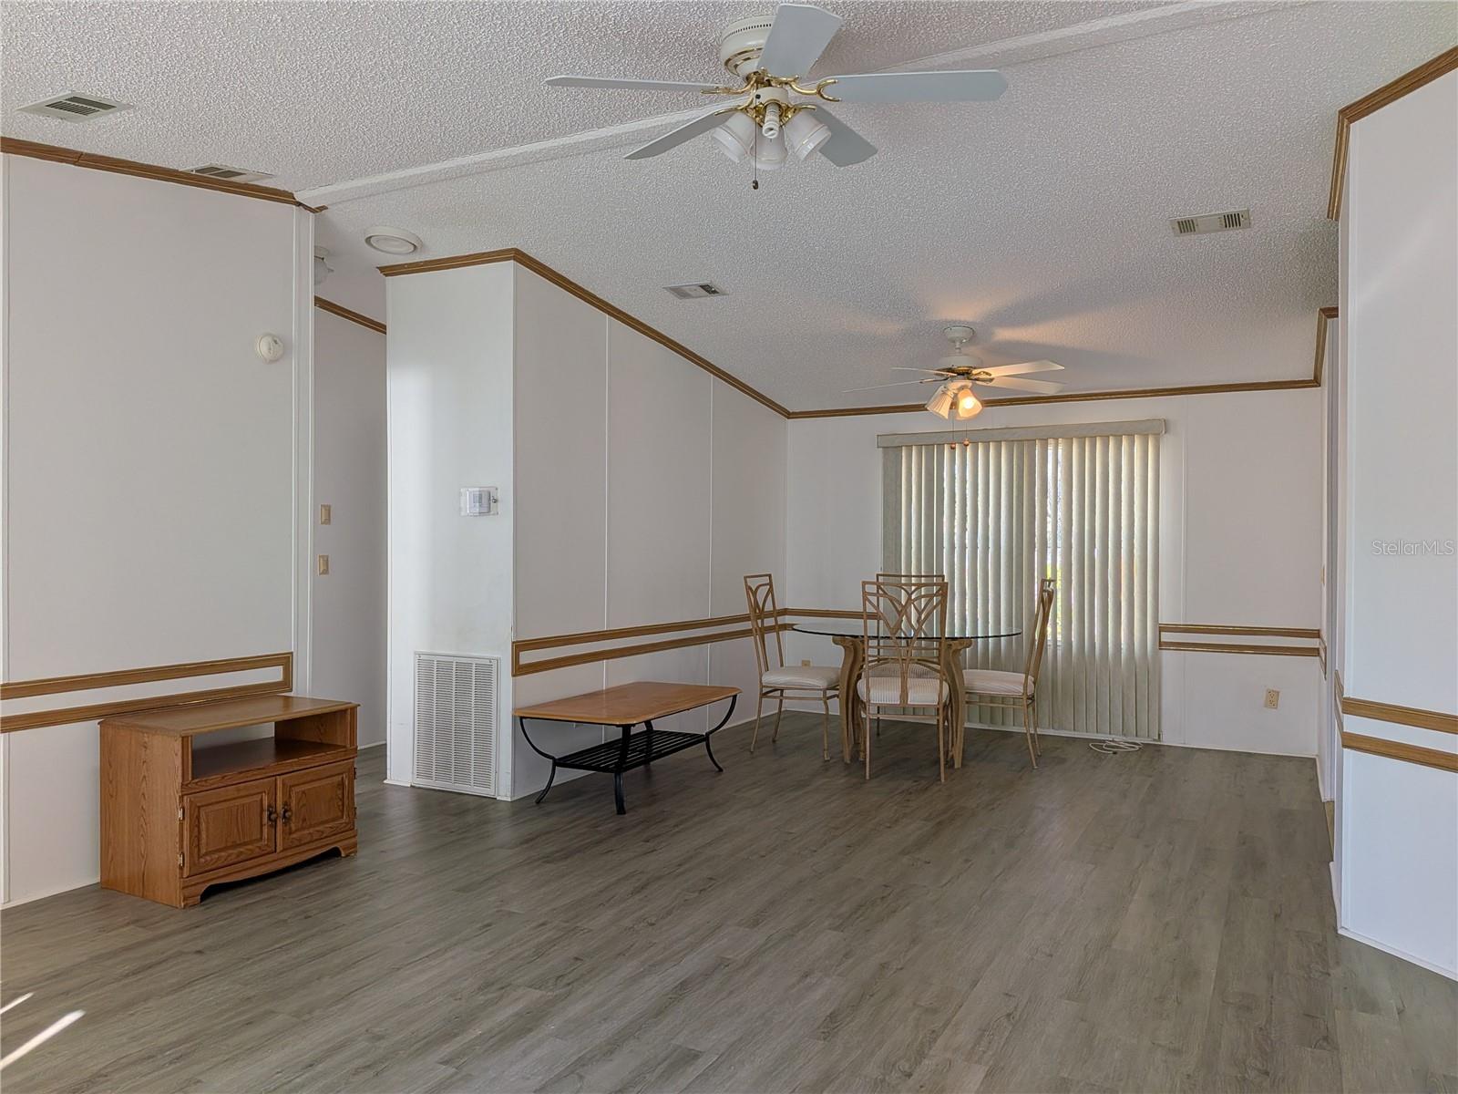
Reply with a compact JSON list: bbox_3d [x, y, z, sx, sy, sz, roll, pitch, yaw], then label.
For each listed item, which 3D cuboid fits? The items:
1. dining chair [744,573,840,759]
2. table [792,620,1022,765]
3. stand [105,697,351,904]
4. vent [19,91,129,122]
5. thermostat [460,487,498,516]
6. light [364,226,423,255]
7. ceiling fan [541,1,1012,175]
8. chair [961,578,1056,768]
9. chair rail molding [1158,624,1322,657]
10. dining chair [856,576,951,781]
[{"bbox_3d":[0.432,0.712,6.203,0.540,1.069,0.495,0,0,23],"label":"dining chair"},{"bbox_3d":[1.067,0.878,6.178,1.370,0.770,1.370,0,0,0],"label":"table"},{"bbox_3d":[-1.907,0.940,3.904,0.489,0.612,0.737,0,0,29],"label":"stand"},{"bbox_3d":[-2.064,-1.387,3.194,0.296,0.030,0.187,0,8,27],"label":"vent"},{"bbox_3d":[-1.277,-0.232,5.136,0.226,0.143,0.045,0,0,29],"label":"thermostat"},{"bbox_3d":[-1.647,-1.504,4.971,0.265,0.045,0.265,4,-7,1],"label":"light"},{"bbox_3d":[0.115,-1.270,2.912,1.300,0.390,1.300,0,6,27],"label":"ceiling fan"},{"bbox_3d":[1.611,0.718,5.985,0.540,1.069,0.495,0,0,24],"label":"chair"},{"bbox_3d":[3.125,0.573,6.226,0.885,0.171,0.024,0,0,29],"label":"chair rail molding"},{"bbox_3d":[0.969,0.717,5.628,0.495,1.069,0.540,0,0,7],"label":"dining chair"}]

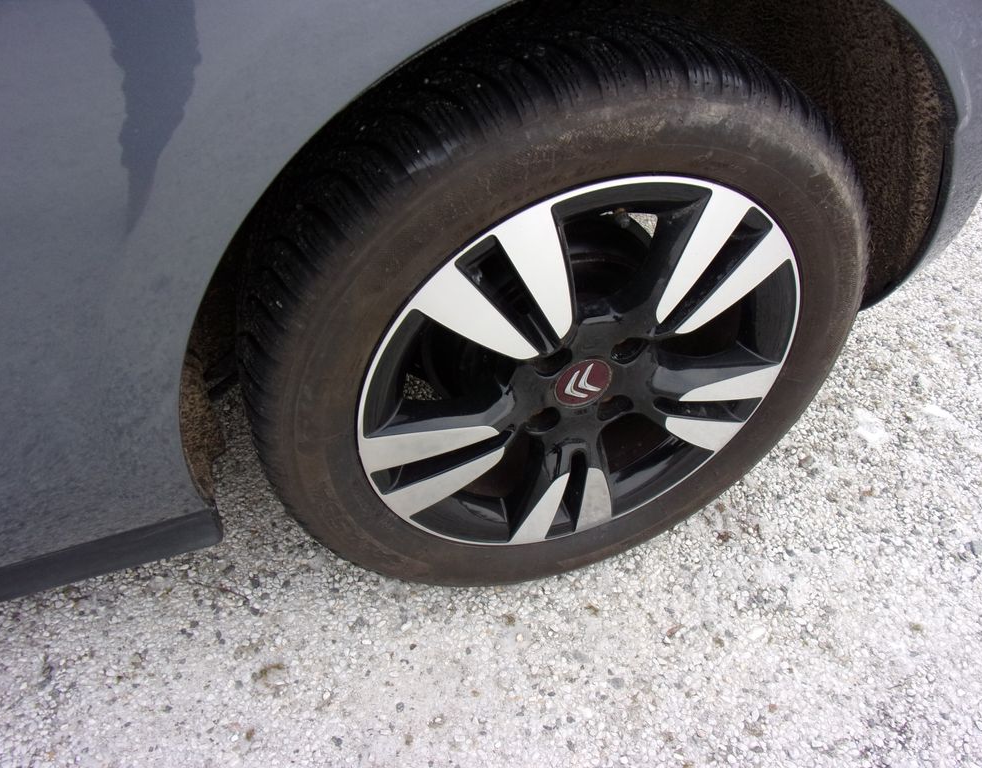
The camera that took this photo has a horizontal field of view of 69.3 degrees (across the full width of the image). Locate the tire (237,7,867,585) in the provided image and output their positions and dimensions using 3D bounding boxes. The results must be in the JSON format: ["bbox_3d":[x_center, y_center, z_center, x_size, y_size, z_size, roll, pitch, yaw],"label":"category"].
[{"bbox_3d":[0.067,-0.046,0.728,0.620,0.615,0.200,-13,44,-13],"label":"tire"}]

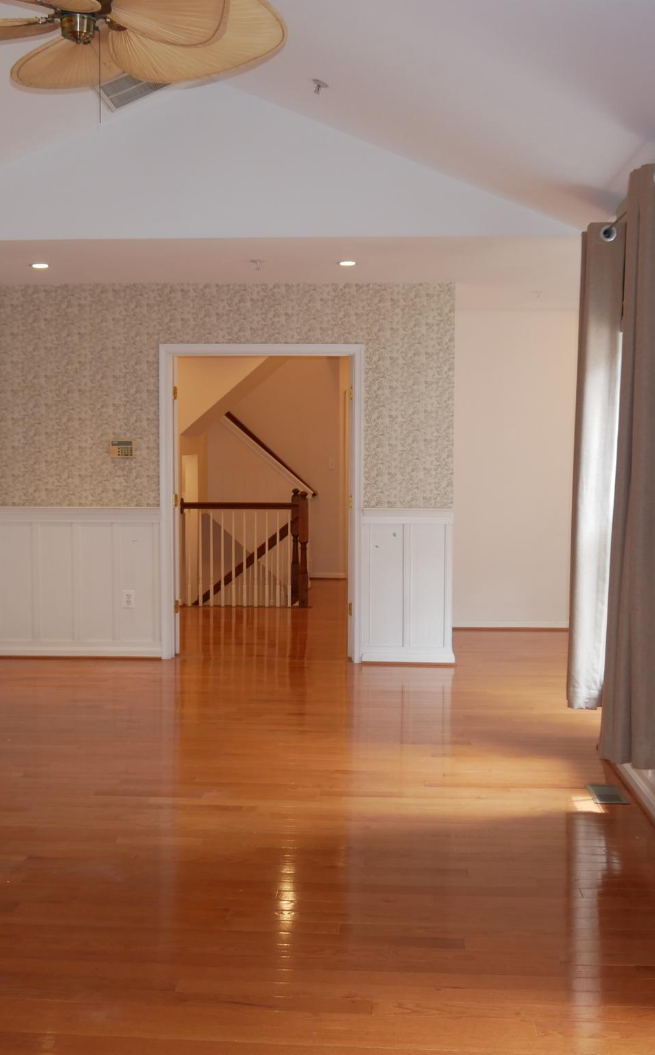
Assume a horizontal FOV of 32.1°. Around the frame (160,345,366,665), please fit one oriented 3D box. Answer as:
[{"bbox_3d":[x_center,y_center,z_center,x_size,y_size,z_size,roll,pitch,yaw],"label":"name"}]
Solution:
[{"bbox_3d":[-0.437,-0.159,7.533,1.350,2.095,0.150,0,3,3],"label":"frame"}]

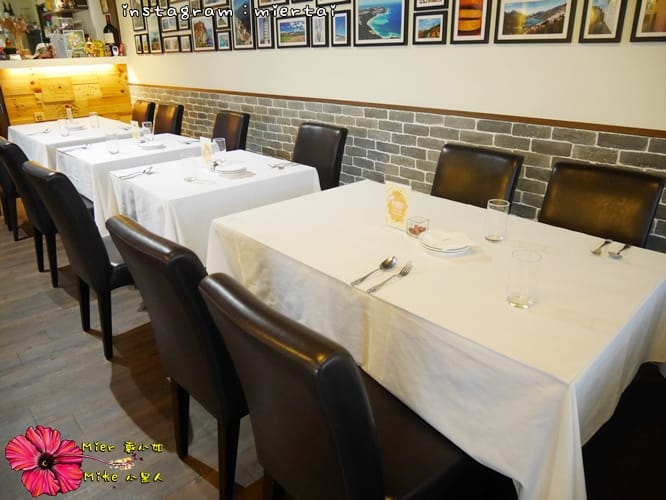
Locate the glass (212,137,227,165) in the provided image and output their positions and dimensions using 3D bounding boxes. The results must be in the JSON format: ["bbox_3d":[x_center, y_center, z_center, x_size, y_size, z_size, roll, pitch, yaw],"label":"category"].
[{"bbox_3d":[-0.593,-0.513,2.413,0.066,0.118,0.066,-20,30,-39],"label":"glass"}]

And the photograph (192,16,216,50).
[{"bbox_3d":[-1.130,-1.909,4.085,0.025,0.290,0.429,-21,30,-39],"label":"photograph"}]

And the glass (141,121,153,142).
[{"bbox_3d":[-1.272,-0.819,3.196,0.067,0.120,0.067,-21,30,-39],"label":"glass"}]

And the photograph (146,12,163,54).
[{"bbox_3d":[-1.821,-2.215,4.763,0.025,0.372,0.316,-21,30,-39],"label":"photograph"}]

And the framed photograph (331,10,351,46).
[{"bbox_3d":[0.063,-1.395,2.914,0.025,0.200,0.174,-21,30,-39],"label":"framed photograph"}]

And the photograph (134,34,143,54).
[{"bbox_3d":[-2.142,-2.257,5.075,0.020,0.201,0.172,-20,30,-39],"label":"photograph"}]

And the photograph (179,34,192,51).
[{"bbox_3d":[-1.376,-1.942,4.359,0.025,0.147,0.228,-21,30,-39],"label":"photograph"}]

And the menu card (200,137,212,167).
[{"bbox_3d":[-0.654,-0.507,2.397,0.025,0.150,0.095,-21,30,-39],"label":"menu card"}]

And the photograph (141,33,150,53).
[{"bbox_3d":[-2.012,-2.205,4.942,0.020,0.201,0.172,-20,30,-39],"label":"photograph"}]

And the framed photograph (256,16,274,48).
[{"bbox_3d":[-0.495,-1.637,3.461,0.025,0.236,0.216,-21,30,-39],"label":"framed photograph"}]

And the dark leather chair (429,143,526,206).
[{"bbox_3d":[0.495,0.017,2.082,0.570,0.890,0.410,-20,30,-39],"label":"dark leather chair"}]

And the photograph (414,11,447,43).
[{"bbox_3d":[0.502,-1.157,2.411,0.020,0.155,0.218,-20,30,-39],"label":"photograph"}]

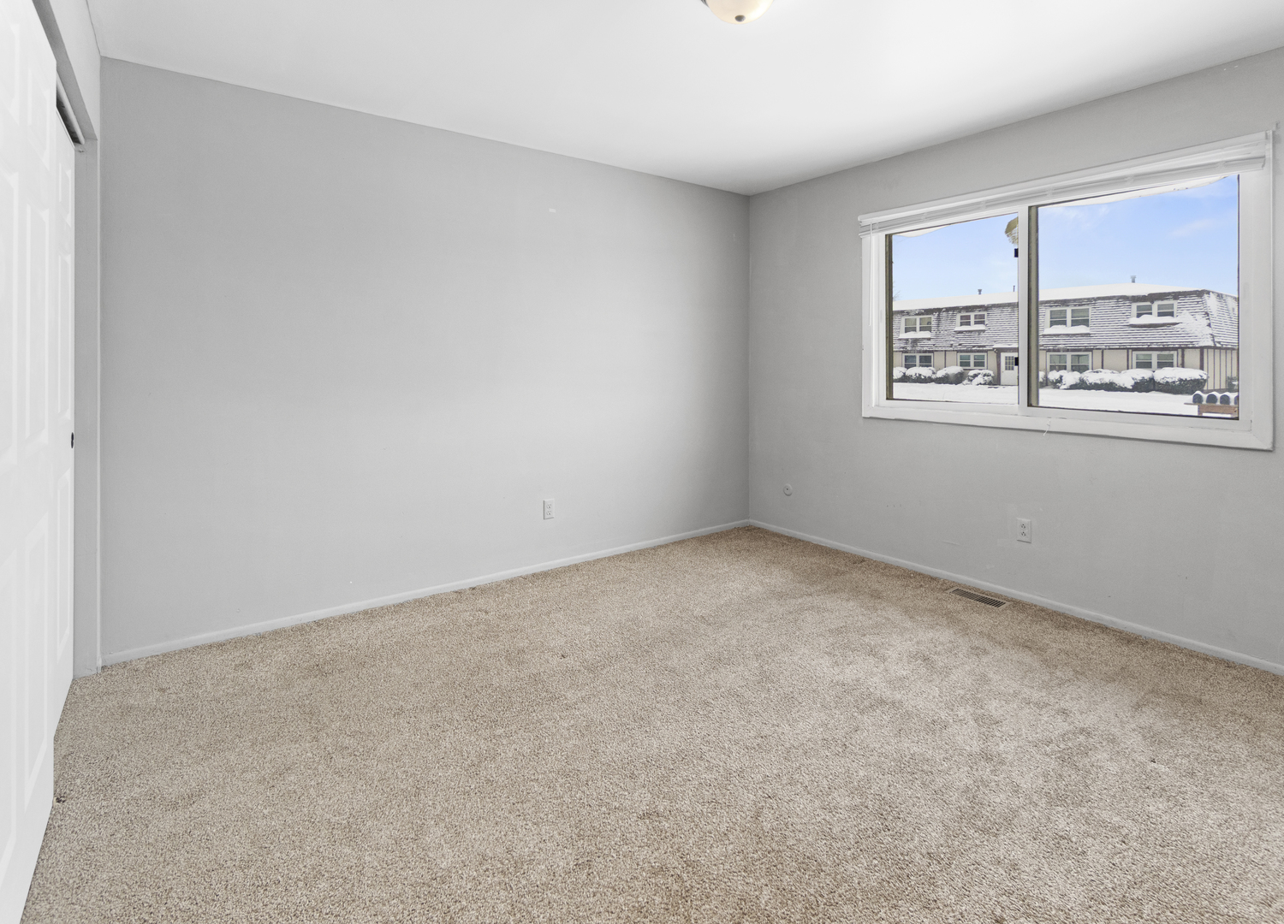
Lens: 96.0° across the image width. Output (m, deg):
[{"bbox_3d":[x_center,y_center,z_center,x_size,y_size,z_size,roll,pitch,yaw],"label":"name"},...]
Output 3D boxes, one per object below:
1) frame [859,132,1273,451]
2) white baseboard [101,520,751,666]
[{"bbox_3d":[1.976,-0.803,3.003,0.100,1.260,1.782,-6,9,-39],"label":"frame"},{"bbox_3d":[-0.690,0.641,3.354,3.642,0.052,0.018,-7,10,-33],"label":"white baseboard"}]

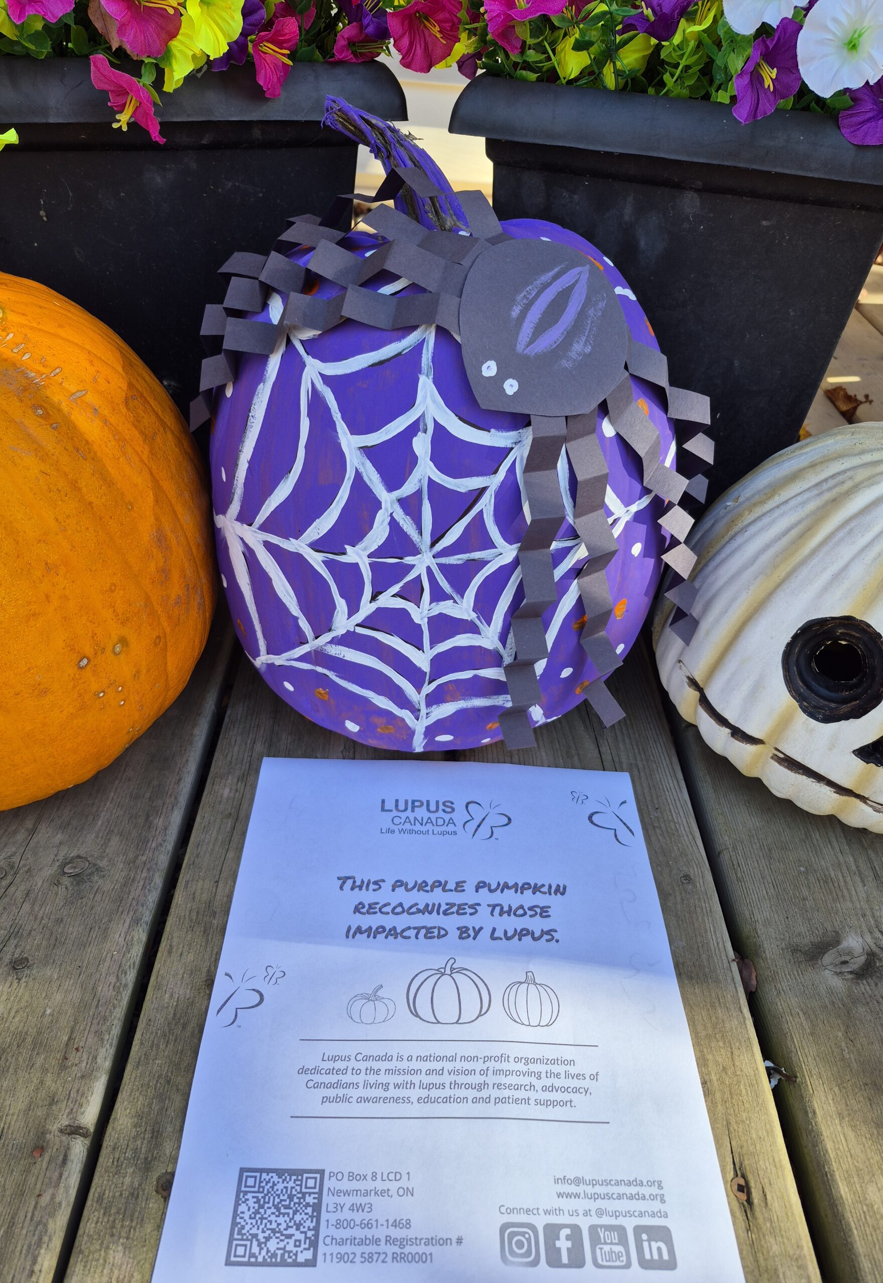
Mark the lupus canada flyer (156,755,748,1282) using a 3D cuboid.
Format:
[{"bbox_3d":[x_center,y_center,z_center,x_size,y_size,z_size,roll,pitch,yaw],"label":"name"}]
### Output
[{"bbox_3d":[0.004,0.162,0.393,0.216,0.003,0.279,3,40,-3],"label":"lupus canada flyer"}]

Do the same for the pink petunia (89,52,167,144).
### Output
[{"bbox_3d":[-0.184,-0.322,0.503,0.058,0.058,0.040,29,64,30],"label":"pink petunia"}]

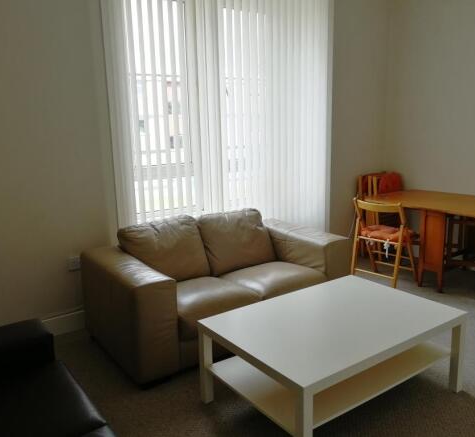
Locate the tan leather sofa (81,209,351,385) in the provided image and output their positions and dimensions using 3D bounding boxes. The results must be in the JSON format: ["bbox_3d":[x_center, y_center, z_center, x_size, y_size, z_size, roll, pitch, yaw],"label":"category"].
[{"bbox_3d":[-0.114,0.398,3.283,1.700,0.800,0.880,-9,13,-35],"label":"tan leather sofa"}]

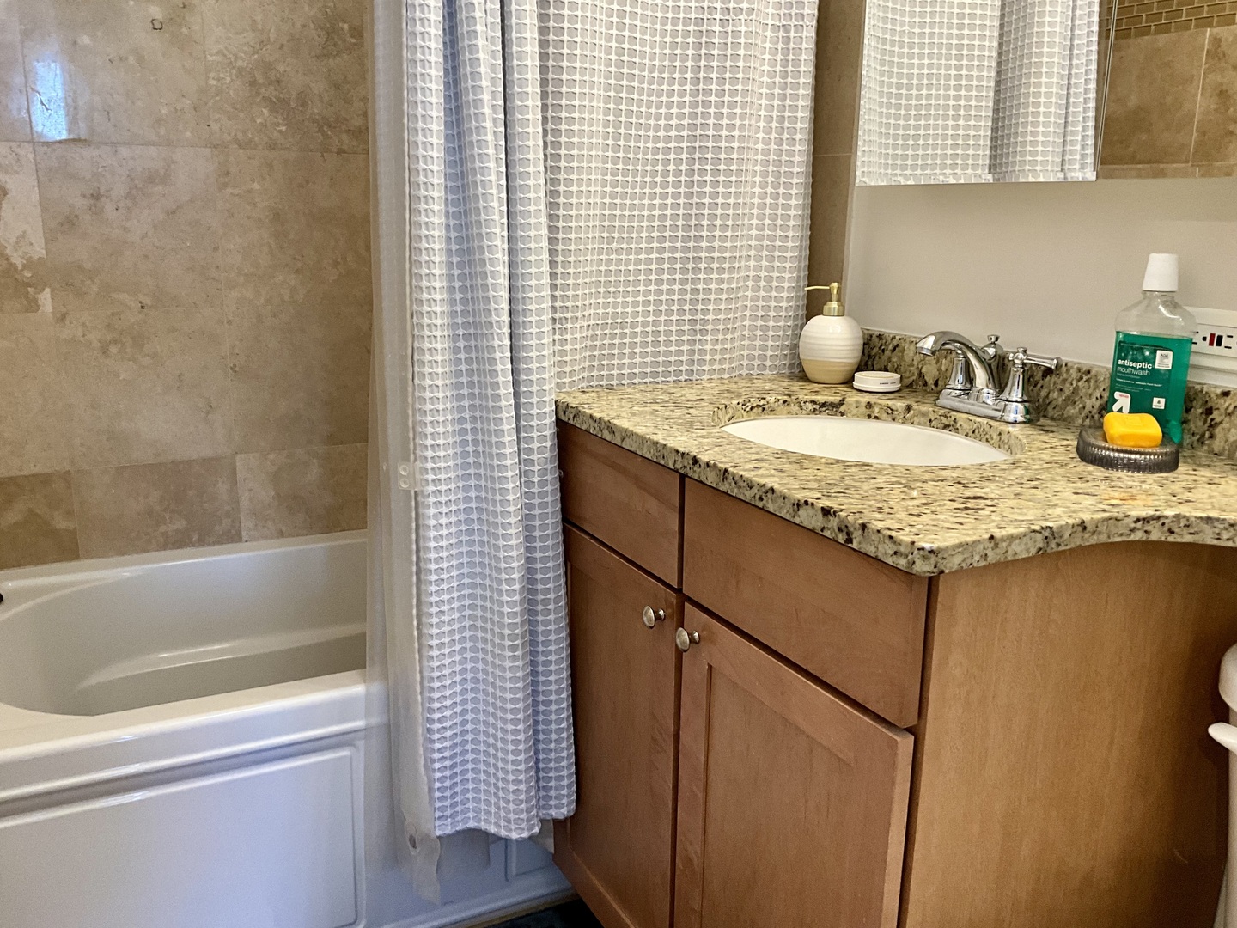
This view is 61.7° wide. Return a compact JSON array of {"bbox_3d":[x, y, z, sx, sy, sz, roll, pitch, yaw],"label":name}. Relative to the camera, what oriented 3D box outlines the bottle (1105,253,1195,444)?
[{"bbox_3d":[0.619,-0.130,1.207,0.050,0.220,0.079,-9,17,-34],"label":"bottle"}]

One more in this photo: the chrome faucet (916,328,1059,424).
[{"bbox_3d":[0.456,-0.120,1.378,0.154,0.115,0.226,-6,15,-27],"label":"chrome faucet"}]

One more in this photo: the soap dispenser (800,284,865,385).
[{"bbox_3d":[0.342,-0.210,1.652,0.103,0.156,0.101,2,14,4],"label":"soap dispenser"}]

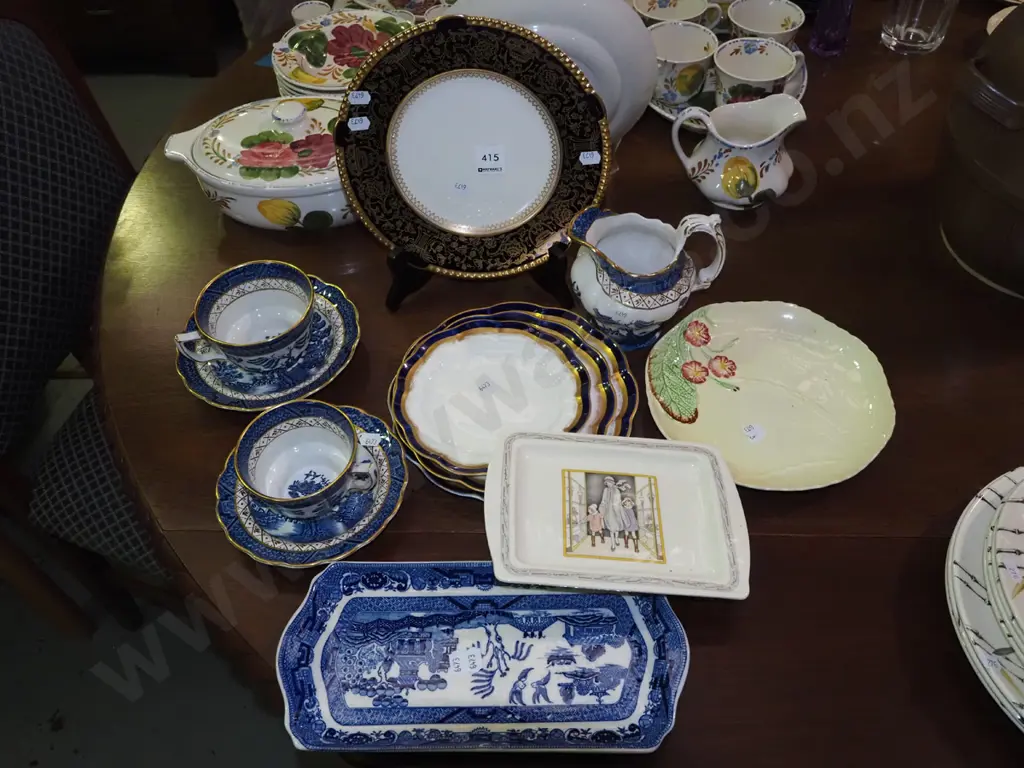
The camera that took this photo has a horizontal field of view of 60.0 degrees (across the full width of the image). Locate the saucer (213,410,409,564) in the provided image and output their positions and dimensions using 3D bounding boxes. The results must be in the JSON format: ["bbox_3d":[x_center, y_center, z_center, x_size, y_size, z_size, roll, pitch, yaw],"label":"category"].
[{"bbox_3d":[-0.155,0.083,0.707,0.149,0.023,0.149,0,53,0],"label":"saucer"}]

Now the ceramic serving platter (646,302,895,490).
[{"bbox_3d":[0.216,0.010,0.757,0.204,0.025,0.202,-1,53,0],"label":"ceramic serving platter"}]

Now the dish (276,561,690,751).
[{"bbox_3d":[-0.020,0.191,0.625,0.288,0.022,0.135,0,53,1],"label":"dish"}]

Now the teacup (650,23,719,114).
[{"bbox_3d":[0.179,-0.367,1.030,0.110,0.065,0.087,-3,51,0],"label":"teacup"}]

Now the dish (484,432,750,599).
[{"bbox_3d":[0.077,0.099,0.673,0.196,0.022,0.142,5,46,-2],"label":"dish"}]

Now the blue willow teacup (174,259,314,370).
[{"bbox_3d":[-0.235,-0.049,0.801,0.127,0.064,0.103,-20,53,-13],"label":"blue willow teacup"}]

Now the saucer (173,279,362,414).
[{"bbox_3d":[-0.223,-0.036,0.824,0.168,0.025,0.168,-1,51,2],"label":"saucer"}]

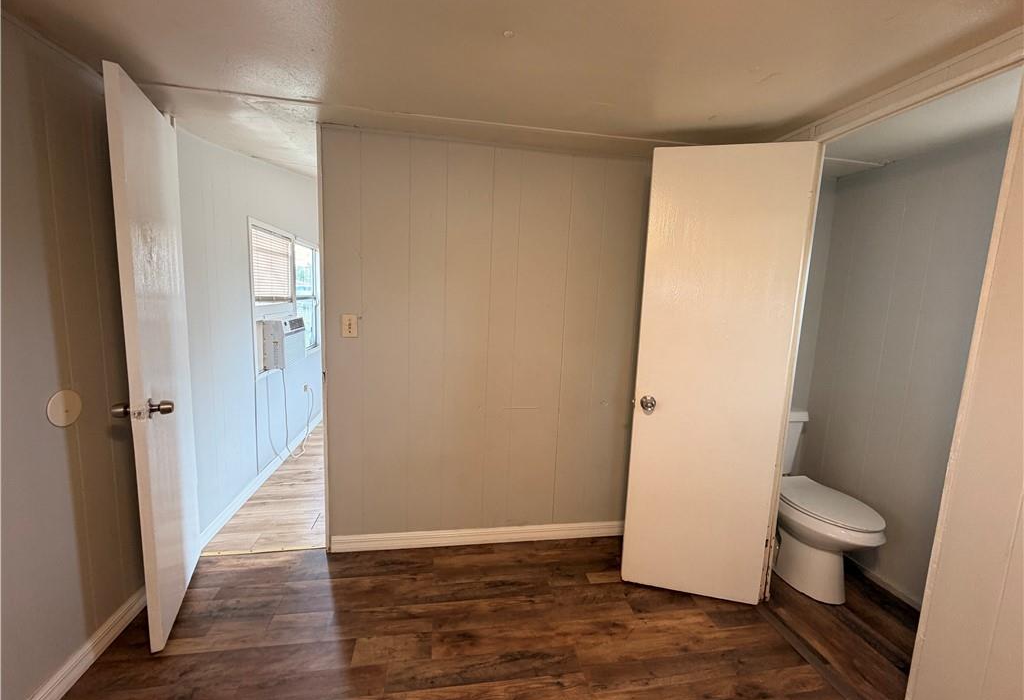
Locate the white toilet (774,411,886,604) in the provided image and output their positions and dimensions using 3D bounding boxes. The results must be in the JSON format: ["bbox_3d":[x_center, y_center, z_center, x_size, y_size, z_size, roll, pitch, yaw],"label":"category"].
[{"bbox_3d":[1.485,0.772,2.126,0.440,0.770,0.760,1,8,-10],"label":"white toilet"}]

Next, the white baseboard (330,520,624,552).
[{"bbox_3d":[-0.037,1.028,2.313,1.850,0.091,0.018,1,8,-10],"label":"white baseboard"}]

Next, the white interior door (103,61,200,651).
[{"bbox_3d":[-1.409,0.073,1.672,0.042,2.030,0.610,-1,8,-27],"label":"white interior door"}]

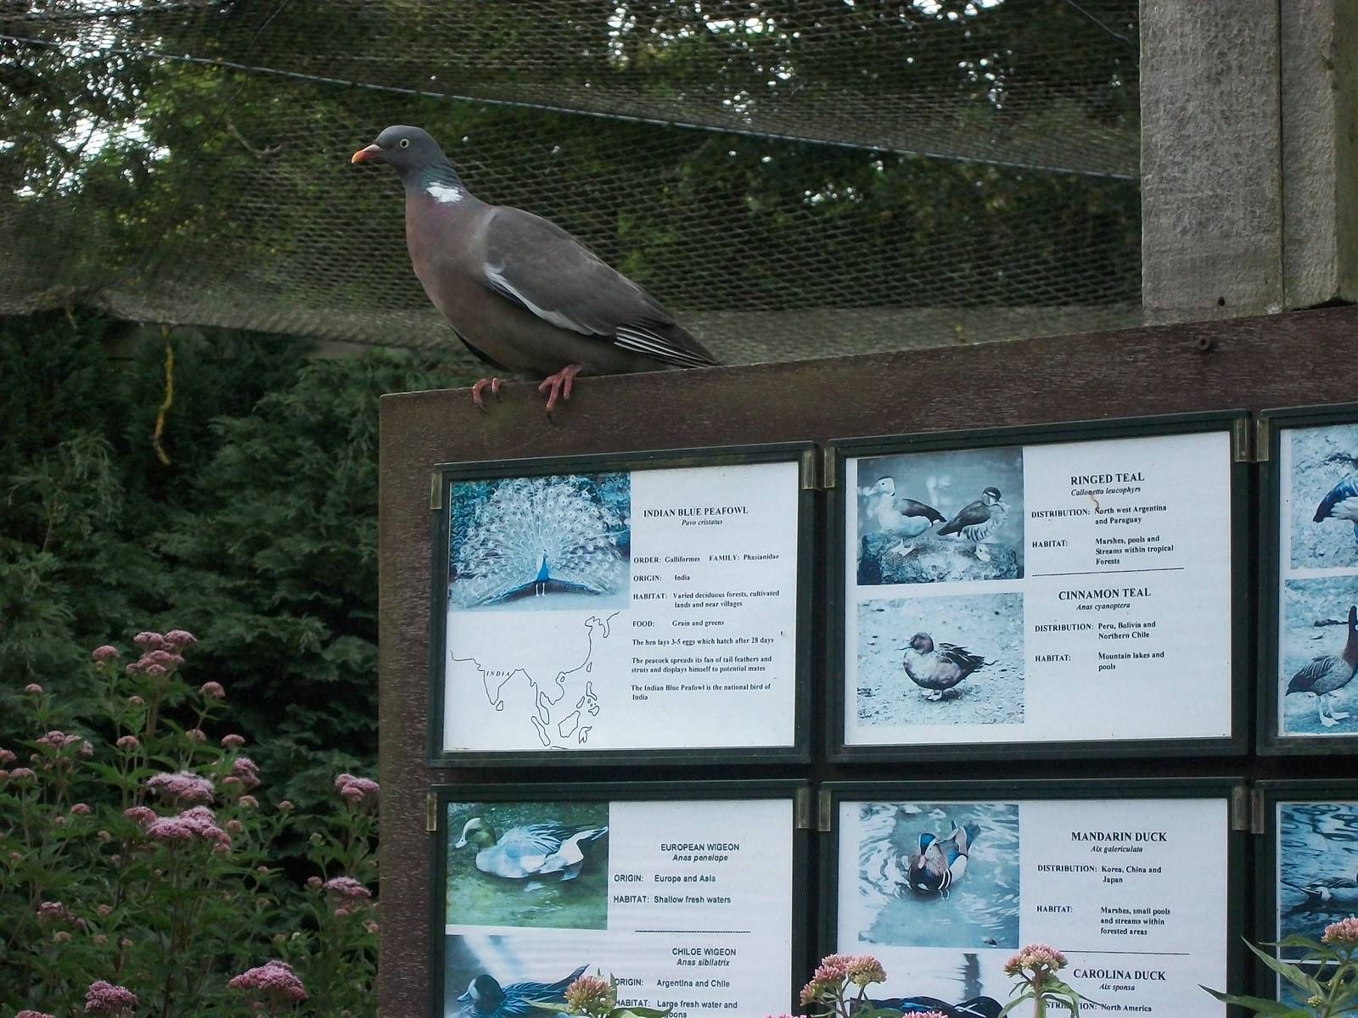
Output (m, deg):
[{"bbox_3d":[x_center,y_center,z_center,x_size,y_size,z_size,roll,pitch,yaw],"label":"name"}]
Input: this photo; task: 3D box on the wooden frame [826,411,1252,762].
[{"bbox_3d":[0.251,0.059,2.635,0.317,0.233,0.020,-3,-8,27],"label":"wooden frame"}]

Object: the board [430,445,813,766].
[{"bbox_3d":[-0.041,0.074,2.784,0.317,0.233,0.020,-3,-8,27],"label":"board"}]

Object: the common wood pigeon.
[{"bbox_3d":[-0.096,-0.172,2.888,0.365,0.210,0.125,6,-9,-34],"label":"common wood pigeon"}]

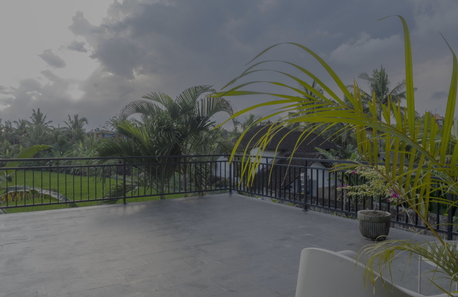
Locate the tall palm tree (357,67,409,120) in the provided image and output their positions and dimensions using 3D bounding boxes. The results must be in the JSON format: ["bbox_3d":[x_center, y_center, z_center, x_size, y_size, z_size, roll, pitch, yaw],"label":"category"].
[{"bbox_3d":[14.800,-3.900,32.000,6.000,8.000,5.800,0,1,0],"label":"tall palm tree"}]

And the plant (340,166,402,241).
[{"bbox_3d":[1.790,0.680,4.150,0.780,0.920,0.720,0,1,0],"label":"plant"}]

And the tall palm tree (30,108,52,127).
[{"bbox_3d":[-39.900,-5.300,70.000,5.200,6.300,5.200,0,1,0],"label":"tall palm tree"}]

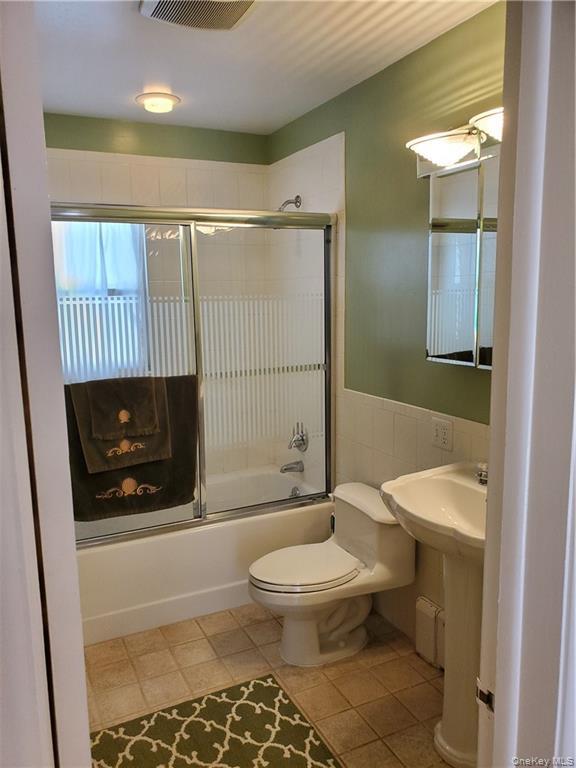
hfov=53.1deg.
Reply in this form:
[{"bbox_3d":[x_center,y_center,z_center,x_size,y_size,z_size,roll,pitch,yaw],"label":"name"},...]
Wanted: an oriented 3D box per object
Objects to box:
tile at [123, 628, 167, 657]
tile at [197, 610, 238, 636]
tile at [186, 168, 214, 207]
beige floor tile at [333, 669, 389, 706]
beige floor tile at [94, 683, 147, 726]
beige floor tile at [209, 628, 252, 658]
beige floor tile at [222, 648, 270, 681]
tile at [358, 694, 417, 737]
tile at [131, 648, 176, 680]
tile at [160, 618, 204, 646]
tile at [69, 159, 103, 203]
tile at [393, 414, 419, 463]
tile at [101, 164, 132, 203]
[{"bbox_3d":[-0.621,1.139,2.527,0.166,0.010,0.166,-5,10,-26],"label":"tile"},{"bbox_3d":[-0.319,1.111,2.673,0.166,0.010,0.166,-5,10,-26],"label":"tile"},{"bbox_3d":[-0.501,-1.100,3.262,0.151,0.198,0.010,-6,10,-26],"label":"tile"},{"bbox_3d":[0.281,1.171,2.220,0.166,0.010,0.166,-5,10,-26],"label":"beige floor tile"},{"bbox_3d":[-0.619,1.186,2.136,0.165,0.010,0.165,-5,10,-26],"label":"beige floor tile"},{"bbox_3d":[-0.250,1.149,2.562,0.166,0.010,0.166,-6,10,-26],"label":"beige floor tile"},{"bbox_3d":[-0.174,1.172,2.411,0.166,0.010,0.166,-6,10,-26],"label":"beige floor tile"},{"bbox_3d":[0.355,1.193,2.070,0.166,0.010,0.166,-5,10,-26],"label":"tile"},{"bbox_3d":[-0.556,1.179,2.414,0.166,0.010,0.166,-6,10,-26],"label":"tile"},{"bbox_3d":[-0.467,1.115,2.577,0.165,0.010,0.165,-5,10,-26],"label":"tile"},{"bbox_3d":[-1.030,-1.026,2.955,0.151,0.200,0.010,-5,10,-26],"label":"tile"},{"bbox_3d":[0.506,0.232,2.461,0.010,0.198,0.155,-6,10,-26],"label":"tile"},{"bbox_3d":[-0.899,-1.053,3.025,0.152,0.203,0.010,-5,10,-26],"label":"tile"}]

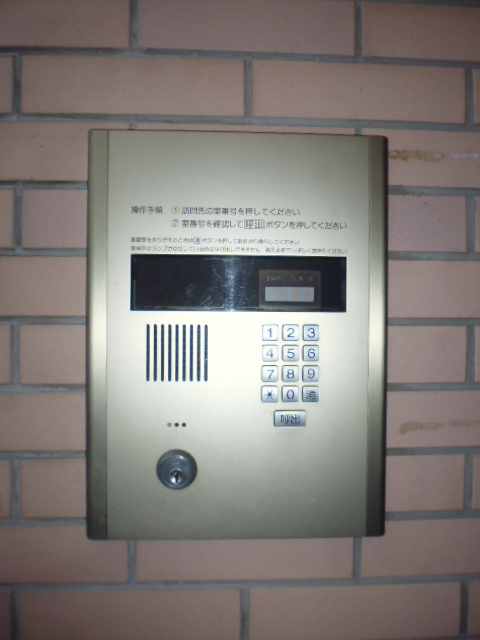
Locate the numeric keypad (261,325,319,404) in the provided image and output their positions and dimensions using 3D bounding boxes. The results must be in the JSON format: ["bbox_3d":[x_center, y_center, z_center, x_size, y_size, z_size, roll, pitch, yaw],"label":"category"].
[{"bbox_3d":[0.051,0.044,0.447,0.059,0.079,0.010,0,0,-2],"label":"numeric keypad"}]

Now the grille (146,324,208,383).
[{"bbox_3d":[-0.062,0.033,0.445,0.062,0.058,0.008,0,0,-2],"label":"grille"}]

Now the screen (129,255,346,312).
[{"bbox_3d":[0.000,-0.037,0.448,0.216,0.057,0.010,0,0,-2],"label":"screen"}]

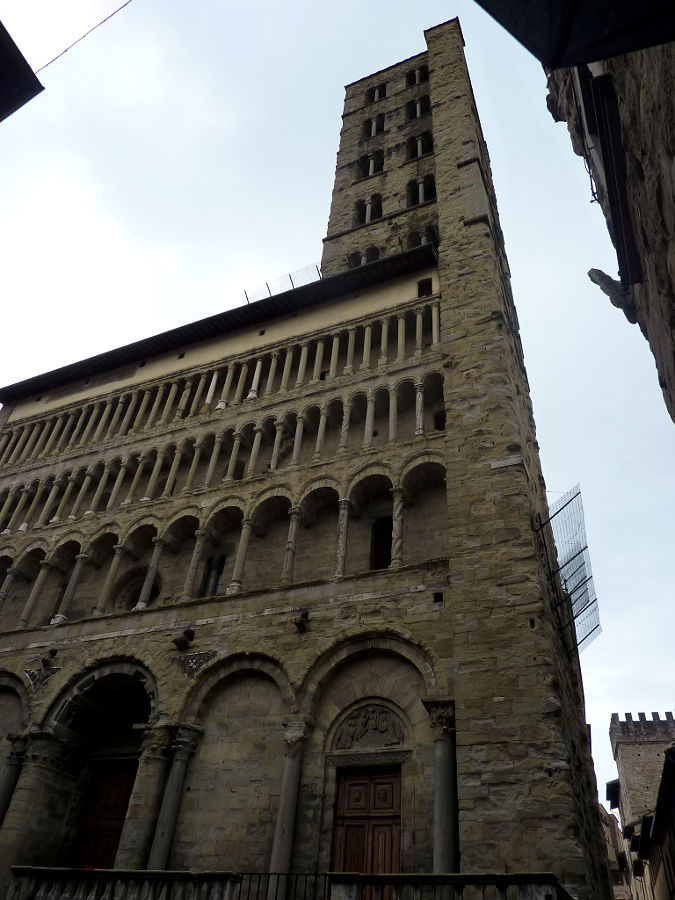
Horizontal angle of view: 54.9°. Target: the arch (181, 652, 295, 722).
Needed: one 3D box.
[{"bbox_3d":[-2.746,7.043,19.338,3.824,1.958,0.600,-13,-45,20],"label":"arch"}]

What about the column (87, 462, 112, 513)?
[{"bbox_3d":[-9.978,1.581,27.251,0.360,2.706,0.360,-13,-46,20],"label":"column"}]

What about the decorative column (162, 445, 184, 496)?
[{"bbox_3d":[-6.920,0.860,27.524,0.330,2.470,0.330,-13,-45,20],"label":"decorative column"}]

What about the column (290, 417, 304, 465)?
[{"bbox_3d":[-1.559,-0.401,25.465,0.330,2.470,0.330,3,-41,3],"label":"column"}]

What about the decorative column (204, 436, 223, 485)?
[{"bbox_3d":[-4.795,0.393,25.292,0.330,2.586,0.330,-13,-46,20],"label":"decorative column"}]

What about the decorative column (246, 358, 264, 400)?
[{"bbox_3d":[-3.696,-3.266,29.515,0.360,2.801,0.360,-13,-44,20],"label":"decorative column"}]

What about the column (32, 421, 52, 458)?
[{"bbox_3d":[-15.399,-0.550,33.942,0.360,2.707,0.360,-13,-44,20],"label":"column"}]

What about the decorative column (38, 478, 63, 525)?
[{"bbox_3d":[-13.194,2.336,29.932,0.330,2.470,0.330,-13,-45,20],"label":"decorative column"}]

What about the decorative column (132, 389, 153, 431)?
[{"bbox_3d":[-9.556,-2.018,31.885,0.350,2.797,0.350,-13,-44,21],"label":"decorative column"}]

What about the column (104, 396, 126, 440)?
[{"bbox_3d":[-11.542,-1.666,33.840,0.350,2.720,0.350,-13,-43,21],"label":"column"}]

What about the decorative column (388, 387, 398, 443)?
[{"bbox_3d":[2.098,-1.393,24.390,0.390,2.909,0.390,3,-41,2],"label":"decorative column"}]

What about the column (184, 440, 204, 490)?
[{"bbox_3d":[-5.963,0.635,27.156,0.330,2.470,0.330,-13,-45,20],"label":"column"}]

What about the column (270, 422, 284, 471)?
[{"bbox_3d":[-2.437,-0.193,25.970,0.390,2.570,0.390,-13,-44,20],"label":"column"}]

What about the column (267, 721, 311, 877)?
[{"bbox_3d":[-1.193,8.527,14.922,0.700,4.662,0.700,-13,-46,20],"label":"column"}]

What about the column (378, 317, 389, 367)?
[{"bbox_3d":[1.845,-4.261,25.688,0.320,2.601,0.320,-13,-44,21],"label":"column"}]

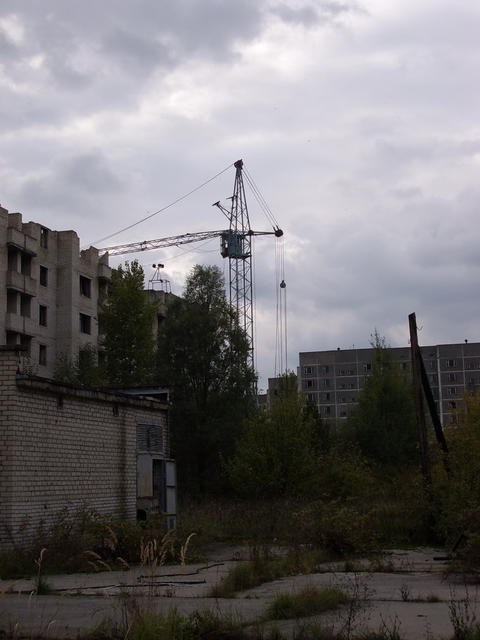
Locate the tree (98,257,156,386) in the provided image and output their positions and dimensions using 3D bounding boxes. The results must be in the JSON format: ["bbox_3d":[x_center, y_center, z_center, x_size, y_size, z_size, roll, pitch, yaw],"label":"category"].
[{"bbox_3d":[-6.013,3.387,43.184,3.130,13.550,3.030,-1,-11,0],"label":"tree"}]

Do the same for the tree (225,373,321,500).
[{"bbox_3d":[1.511,5.707,37.604,4.260,6.600,4.130,-1,-11,0],"label":"tree"}]

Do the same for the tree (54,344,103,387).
[{"bbox_3d":[-8.510,5.691,42.735,2.670,8.930,2.590,-1,-11,0],"label":"tree"}]

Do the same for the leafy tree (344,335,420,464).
[{"bbox_3d":[9.821,6.531,55.767,4.950,11.810,4.800,-1,-11,0],"label":"leafy tree"}]

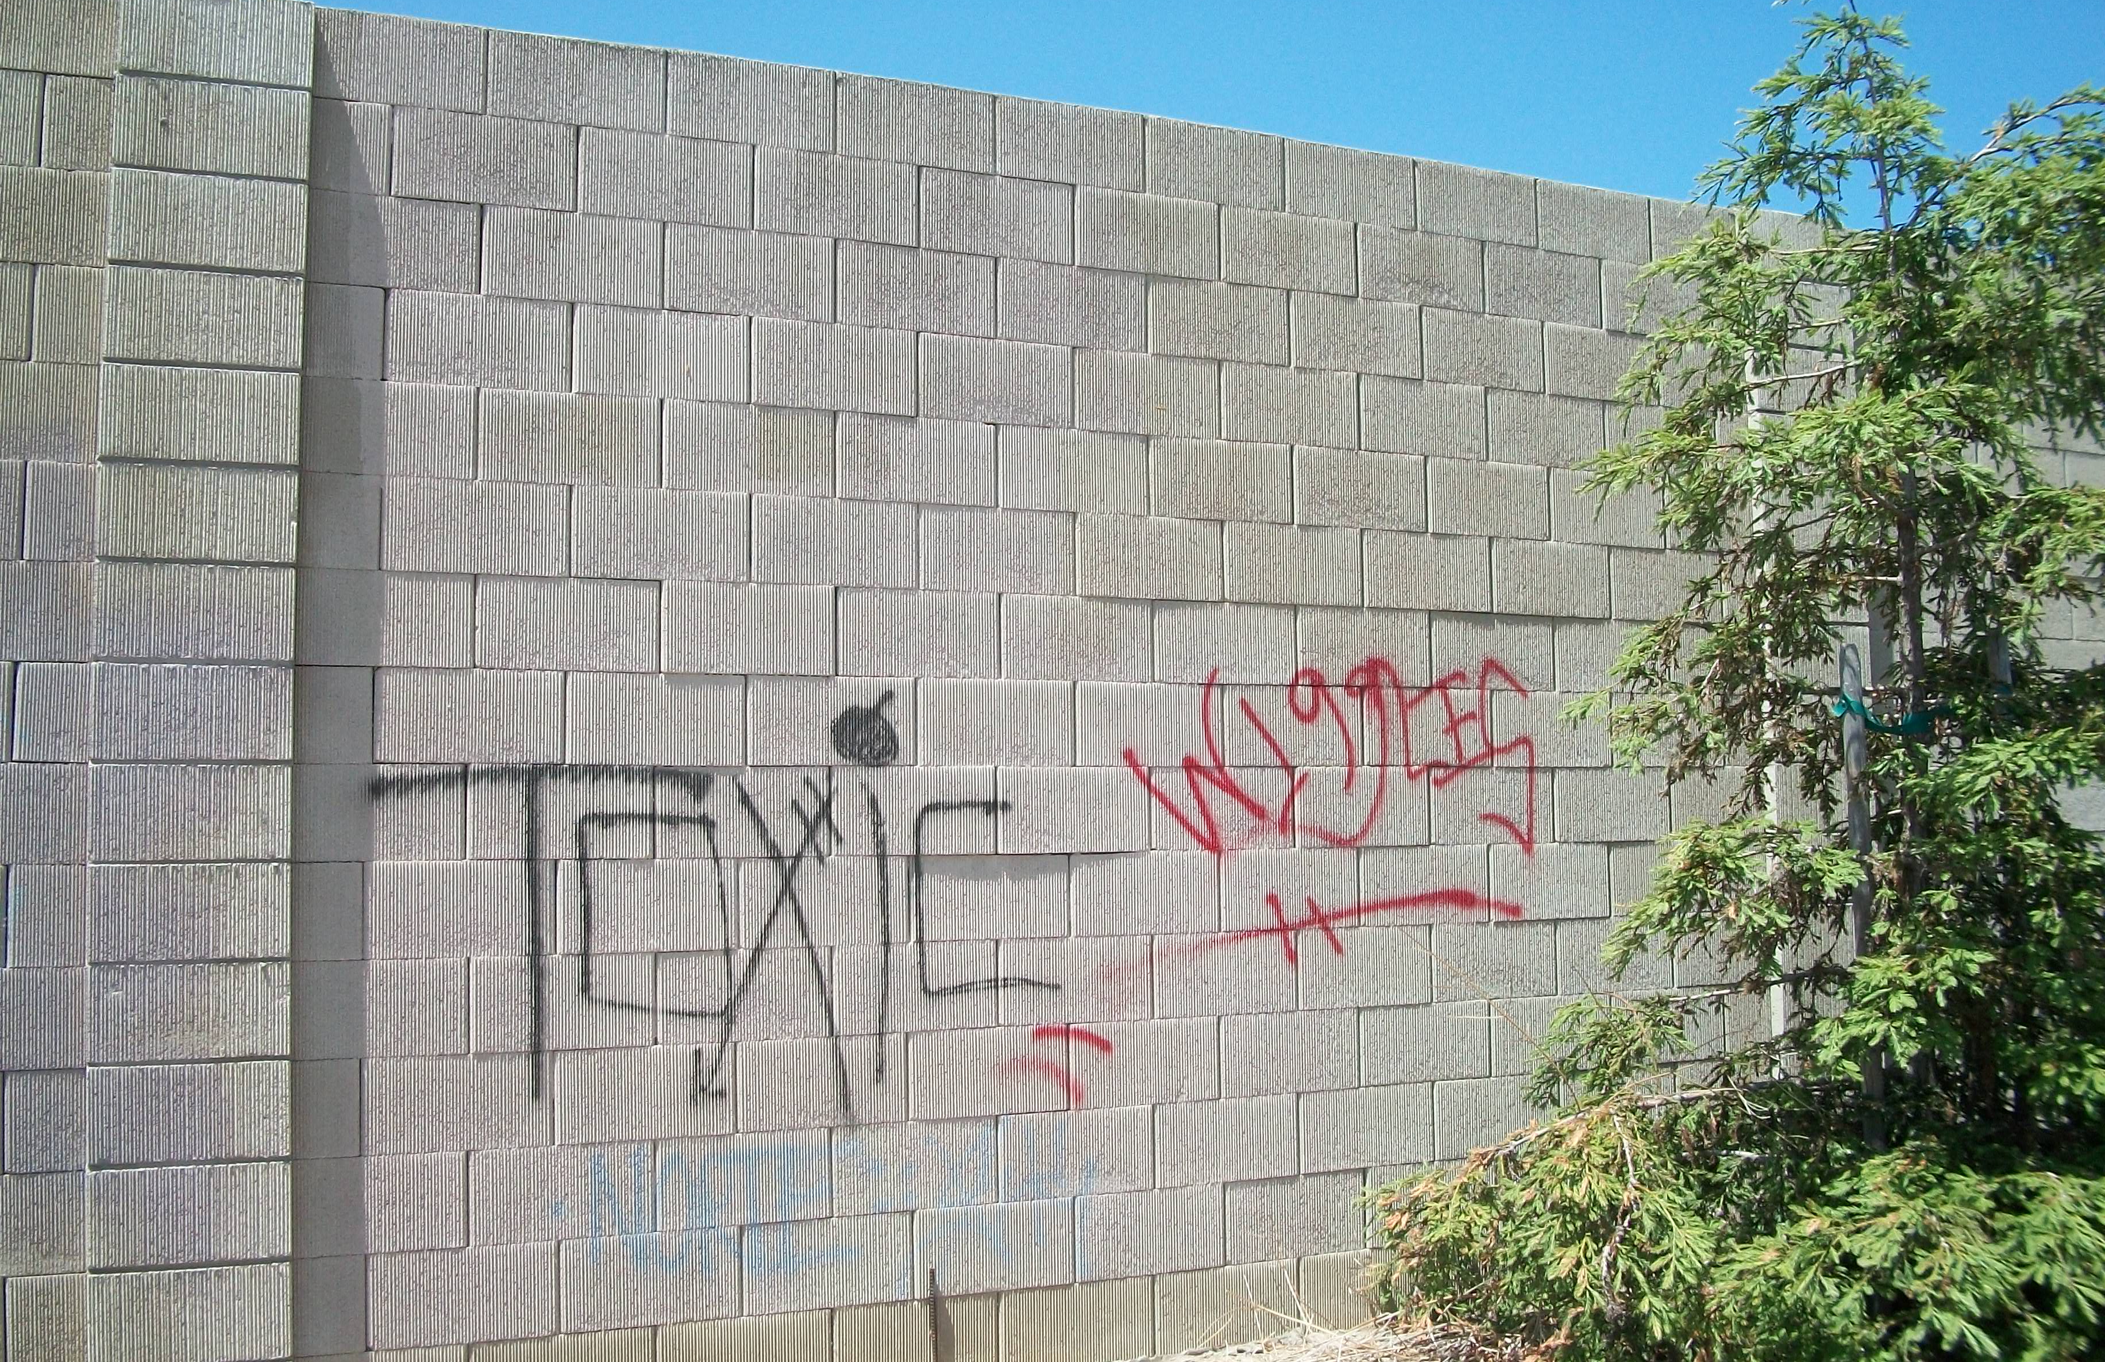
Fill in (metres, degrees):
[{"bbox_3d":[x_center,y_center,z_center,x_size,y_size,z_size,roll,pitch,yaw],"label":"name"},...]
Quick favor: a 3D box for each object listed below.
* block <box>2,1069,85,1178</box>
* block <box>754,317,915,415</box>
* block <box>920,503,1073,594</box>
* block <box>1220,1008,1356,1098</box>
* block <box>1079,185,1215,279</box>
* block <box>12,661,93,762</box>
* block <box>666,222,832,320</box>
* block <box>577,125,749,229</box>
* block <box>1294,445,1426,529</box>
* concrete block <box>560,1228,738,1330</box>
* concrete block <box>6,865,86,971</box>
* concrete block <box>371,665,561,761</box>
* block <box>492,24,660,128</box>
[{"bbox_3d":[-1.956,0.854,3.844,0.180,0.198,0.170,1,-4,-24],"label":"block"},{"bbox_3d":[-0.535,-0.722,4.625,0.397,0.196,0.180,1,-4,-23],"label":"block"},{"bbox_3d":[-0.164,-0.312,4.734,0.400,0.197,0.170,1,-4,-23],"label":"block"},{"bbox_3d":[0.561,0.934,4.955,0.397,0.197,0.170,1,-4,-23],"label":"block"},{"bbox_3d":[0.197,-1.108,4.909,0.395,0.195,0.175,1,-3,-24],"label":"block"},{"bbox_3d":[-1.996,0.066,3.965,0.190,0.200,0.175,1,-4,-22],"label":"block"},{"bbox_3d":[-0.726,-0.929,4.560,0.397,0.196,0.180,1,-4,-23],"label":"block"},{"bbox_3d":[-0.909,-1.129,4.465,0.400,0.197,0.170,1,-4,-23],"label":"block"},{"bbox_3d":[0.777,-0.492,5.157,0.397,0.196,0.180,1,-4,-23],"label":"block"},{"bbox_3d":[-0.902,1.300,4.297,0.395,0.197,0.180,1,-4,-22],"label":"concrete block"},{"bbox_3d":[-1.977,0.461,3.862,0.170,0.195,0.175,1,-3,-24],"label":"concrete block"},{"bbox_3d":[-1.274,0.072,4.191,0.395,0.195,0.175,1,-3,-24],"label":"concrete block"},{"bbox_3d":[-1.096,-1.329,4.431,0.397,0.196,0.180,1,-4,-23],"label":"block"}]

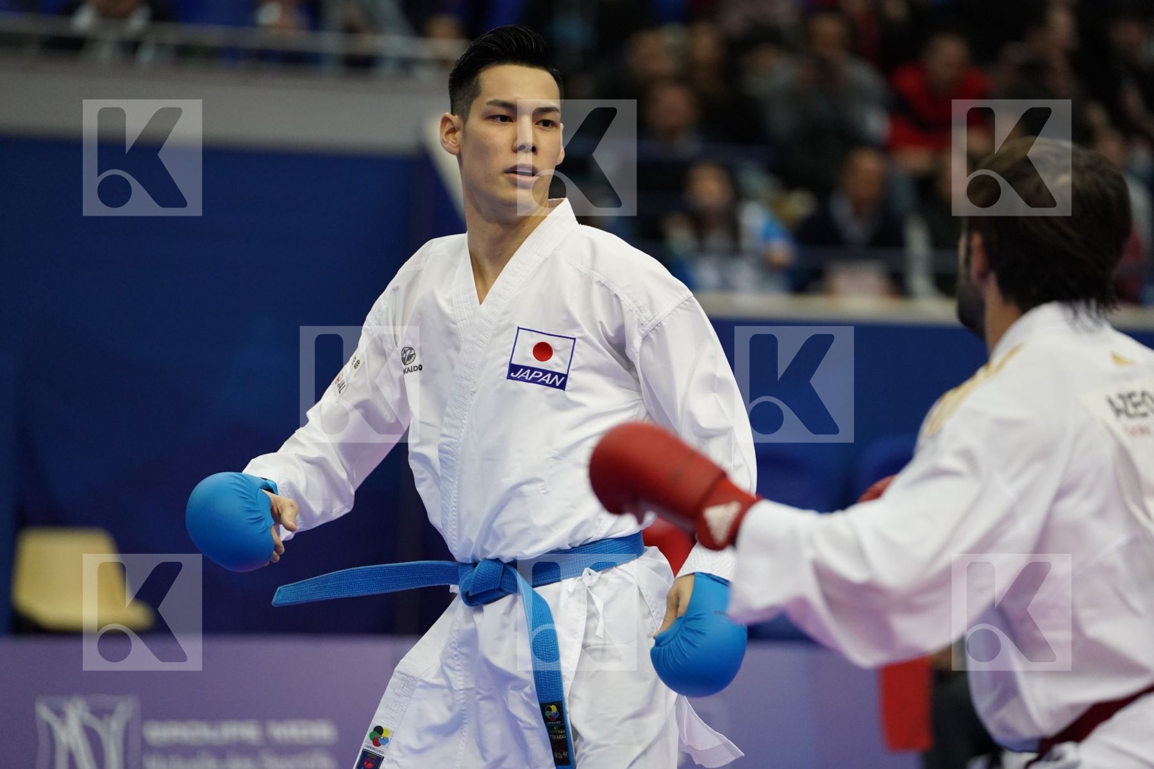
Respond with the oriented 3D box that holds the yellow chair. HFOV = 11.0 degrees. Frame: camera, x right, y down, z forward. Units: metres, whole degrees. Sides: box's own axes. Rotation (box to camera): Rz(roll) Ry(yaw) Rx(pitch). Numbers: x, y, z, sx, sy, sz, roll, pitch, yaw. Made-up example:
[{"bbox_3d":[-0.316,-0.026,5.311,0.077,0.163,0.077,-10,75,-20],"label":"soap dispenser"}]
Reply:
[{"bbox_3d":[-1.870,0.950,22.700,0.470,0.790,0.520,0,0,-21],"label":"yellow chair"}]

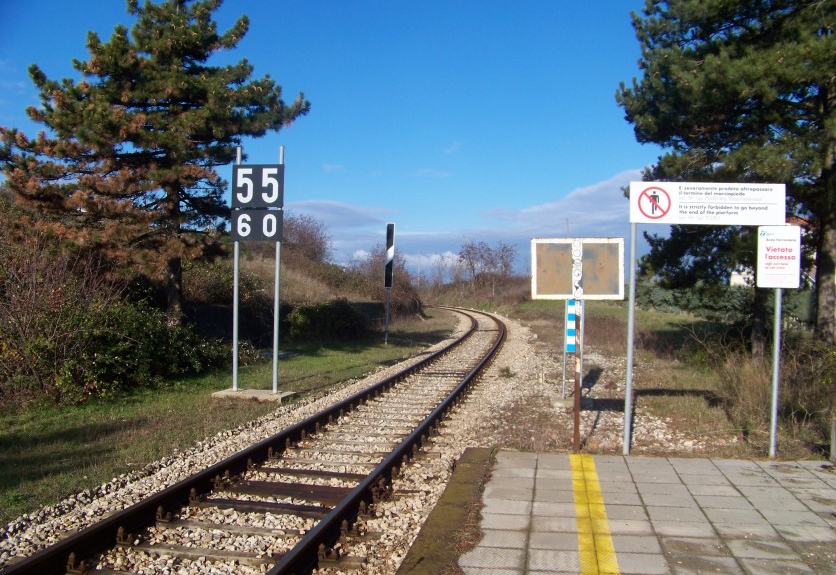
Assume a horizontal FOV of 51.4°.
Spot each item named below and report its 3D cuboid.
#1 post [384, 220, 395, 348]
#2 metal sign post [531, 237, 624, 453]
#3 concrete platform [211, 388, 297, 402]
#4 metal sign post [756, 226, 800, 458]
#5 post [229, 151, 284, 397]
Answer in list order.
[{"bbox_3d":[-1.080,-0.110,32.500,0.290,4.560,0.110,1,0,6],"label":"post"},{"bbox_3d":[1.583,0.578,8.620,0.900,2.130,0.090,1,0,8],"label":"metal sign post"},{"bbox_3d":[-3.060,2.030,16.100,1.430,0.130,0.780,1,0,11],"label":"concrete platform"},{"bbox_3d":[3.472,0.523,8.420,0.410,2.260,0.080,1,0,9],"label":"metal sign post"},{"bbox_3d":[-3.022,-0.340,16.400,1.020,4.620,0.120,1,0,8],"label":"post"}]

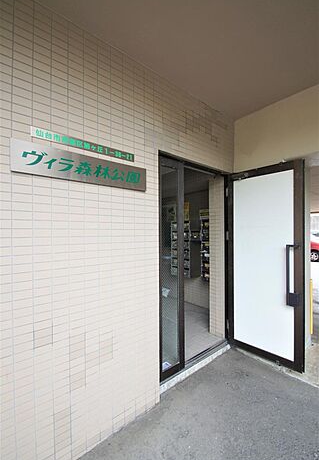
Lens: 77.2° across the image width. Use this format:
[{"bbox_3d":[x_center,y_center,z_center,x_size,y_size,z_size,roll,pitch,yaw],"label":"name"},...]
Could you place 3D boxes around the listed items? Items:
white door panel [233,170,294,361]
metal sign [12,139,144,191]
[{"bbox_3d":[1.134,0.361,2.210,0.619,1.931,0.025,0,0,42],"label":"white door panel"},{"bbox_3d":[-0.477,-0.417,1.382,0.900,0.185,0.025,0,0,-38],"label":"metal sign"}]

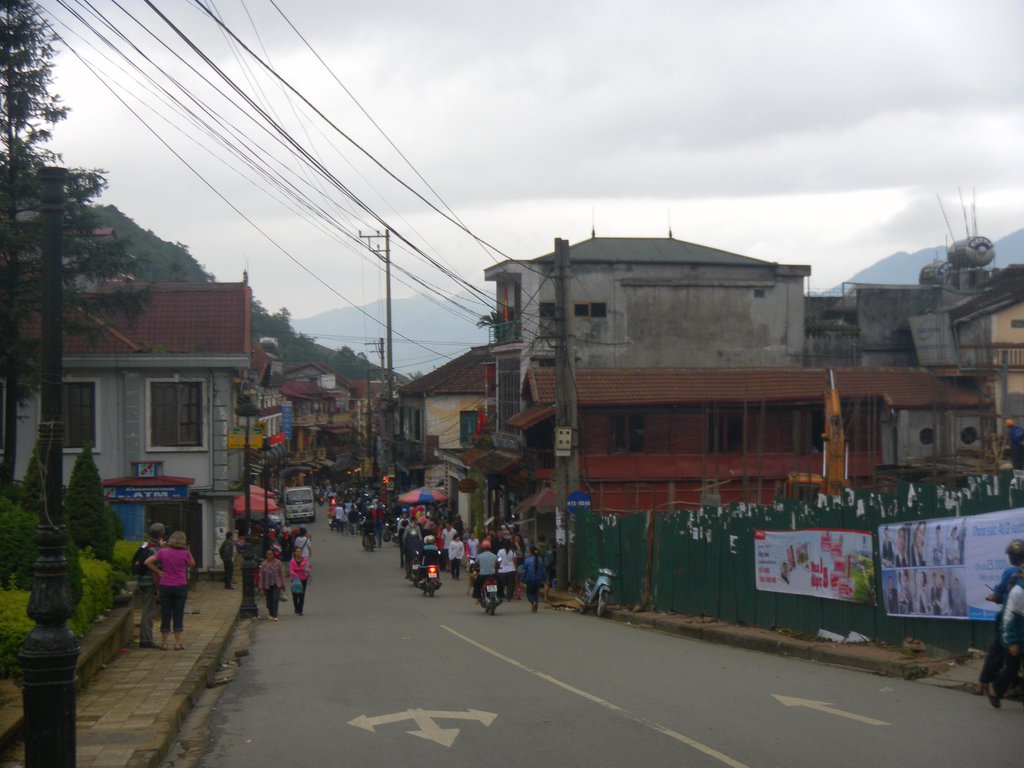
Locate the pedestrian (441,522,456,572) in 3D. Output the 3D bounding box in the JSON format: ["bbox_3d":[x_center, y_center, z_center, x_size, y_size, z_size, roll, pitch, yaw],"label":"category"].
[{"bbox_3d":[-1.996,5.172,47.800,0.500,1.537,0.330,0,0,-6],"label":"pedestrian"}]

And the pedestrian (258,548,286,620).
[{"bbox_3d":[-5.101,4.263,32.000,0.520,1.530,0.360,0,1,-10],"label":"pedestrian"}]

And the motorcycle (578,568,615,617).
[{"bbox_3d":[1.843,4.646,33.700,0.680,1.070,1.870,0,-5,-16],"label":"motorcycle"}]

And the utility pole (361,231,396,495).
[{"bbox_3d":[-6.573,-0.302,74.000,1.650,14.404,0.420,0,0,9],"label":"utility pole"}]

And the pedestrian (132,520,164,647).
[{"bbox_3d":[-5.132,2.852,21.300,0.420,1.750,0.500,-1,1,-37],"label":"pedestrian"}]

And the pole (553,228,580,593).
[{"bbox_3d":[1.402,0.791,38.800,0.580,9.040,0.400,0,0,0],"label":"pole"}]

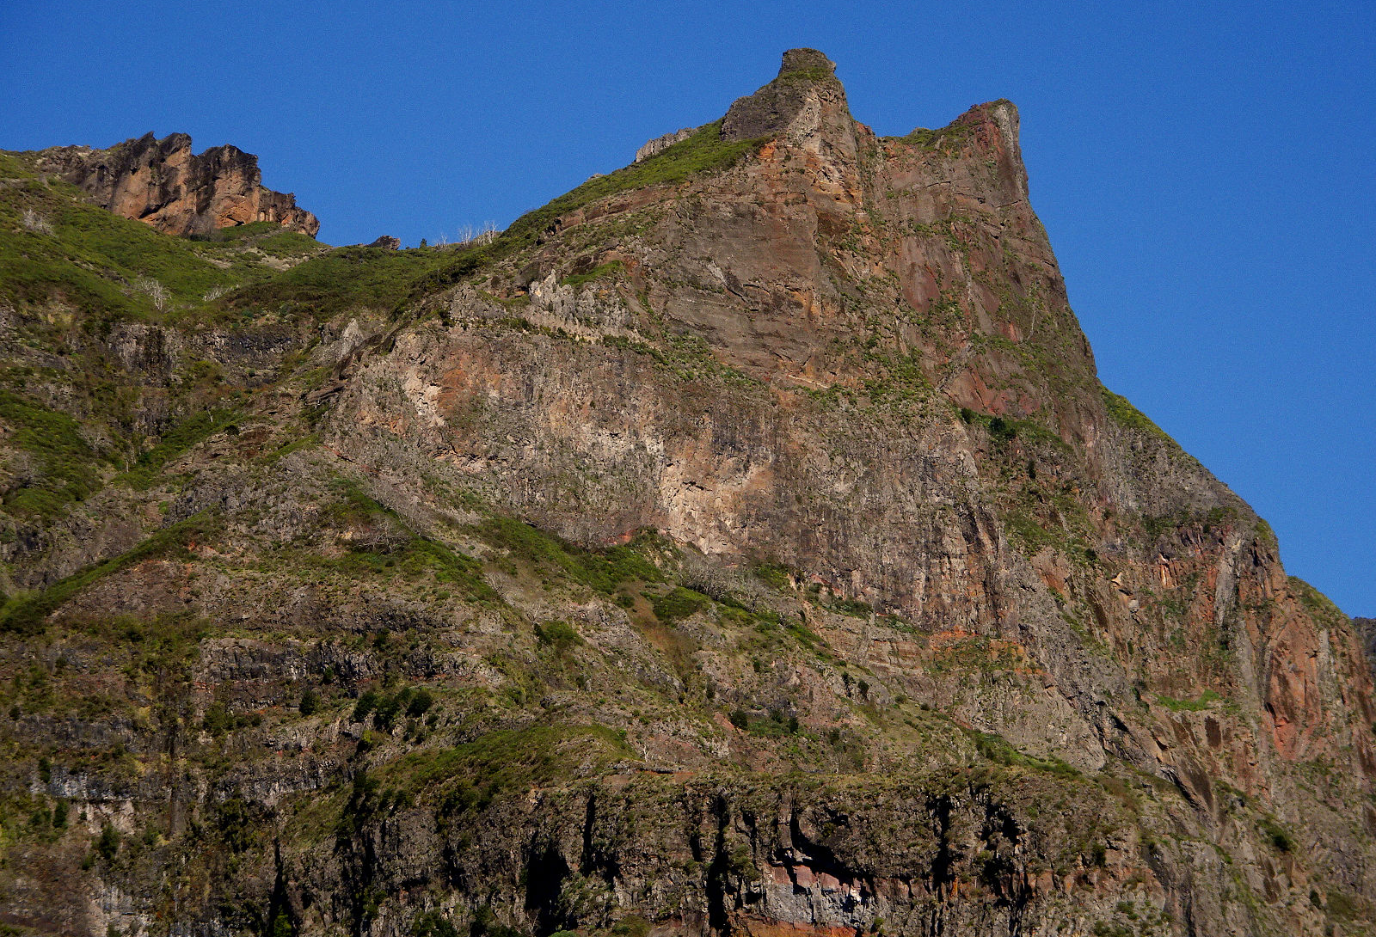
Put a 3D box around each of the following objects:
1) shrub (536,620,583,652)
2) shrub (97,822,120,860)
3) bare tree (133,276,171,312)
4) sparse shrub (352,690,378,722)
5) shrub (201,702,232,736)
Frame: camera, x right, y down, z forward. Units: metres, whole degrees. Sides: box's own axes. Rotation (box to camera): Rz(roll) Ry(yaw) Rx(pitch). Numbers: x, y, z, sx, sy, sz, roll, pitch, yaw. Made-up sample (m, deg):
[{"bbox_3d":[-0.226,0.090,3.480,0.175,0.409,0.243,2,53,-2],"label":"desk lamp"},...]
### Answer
[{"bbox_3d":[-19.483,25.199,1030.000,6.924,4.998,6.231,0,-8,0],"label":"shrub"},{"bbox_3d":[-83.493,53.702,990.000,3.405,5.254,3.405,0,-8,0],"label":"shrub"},{"bbox_3d":[-93.700,-30.671,1200.000,6.753,5.823,6.078,0,-8,0],"label":"bare tree"},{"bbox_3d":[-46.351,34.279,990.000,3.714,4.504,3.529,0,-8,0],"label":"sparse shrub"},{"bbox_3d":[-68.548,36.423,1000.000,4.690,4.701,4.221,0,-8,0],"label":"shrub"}]

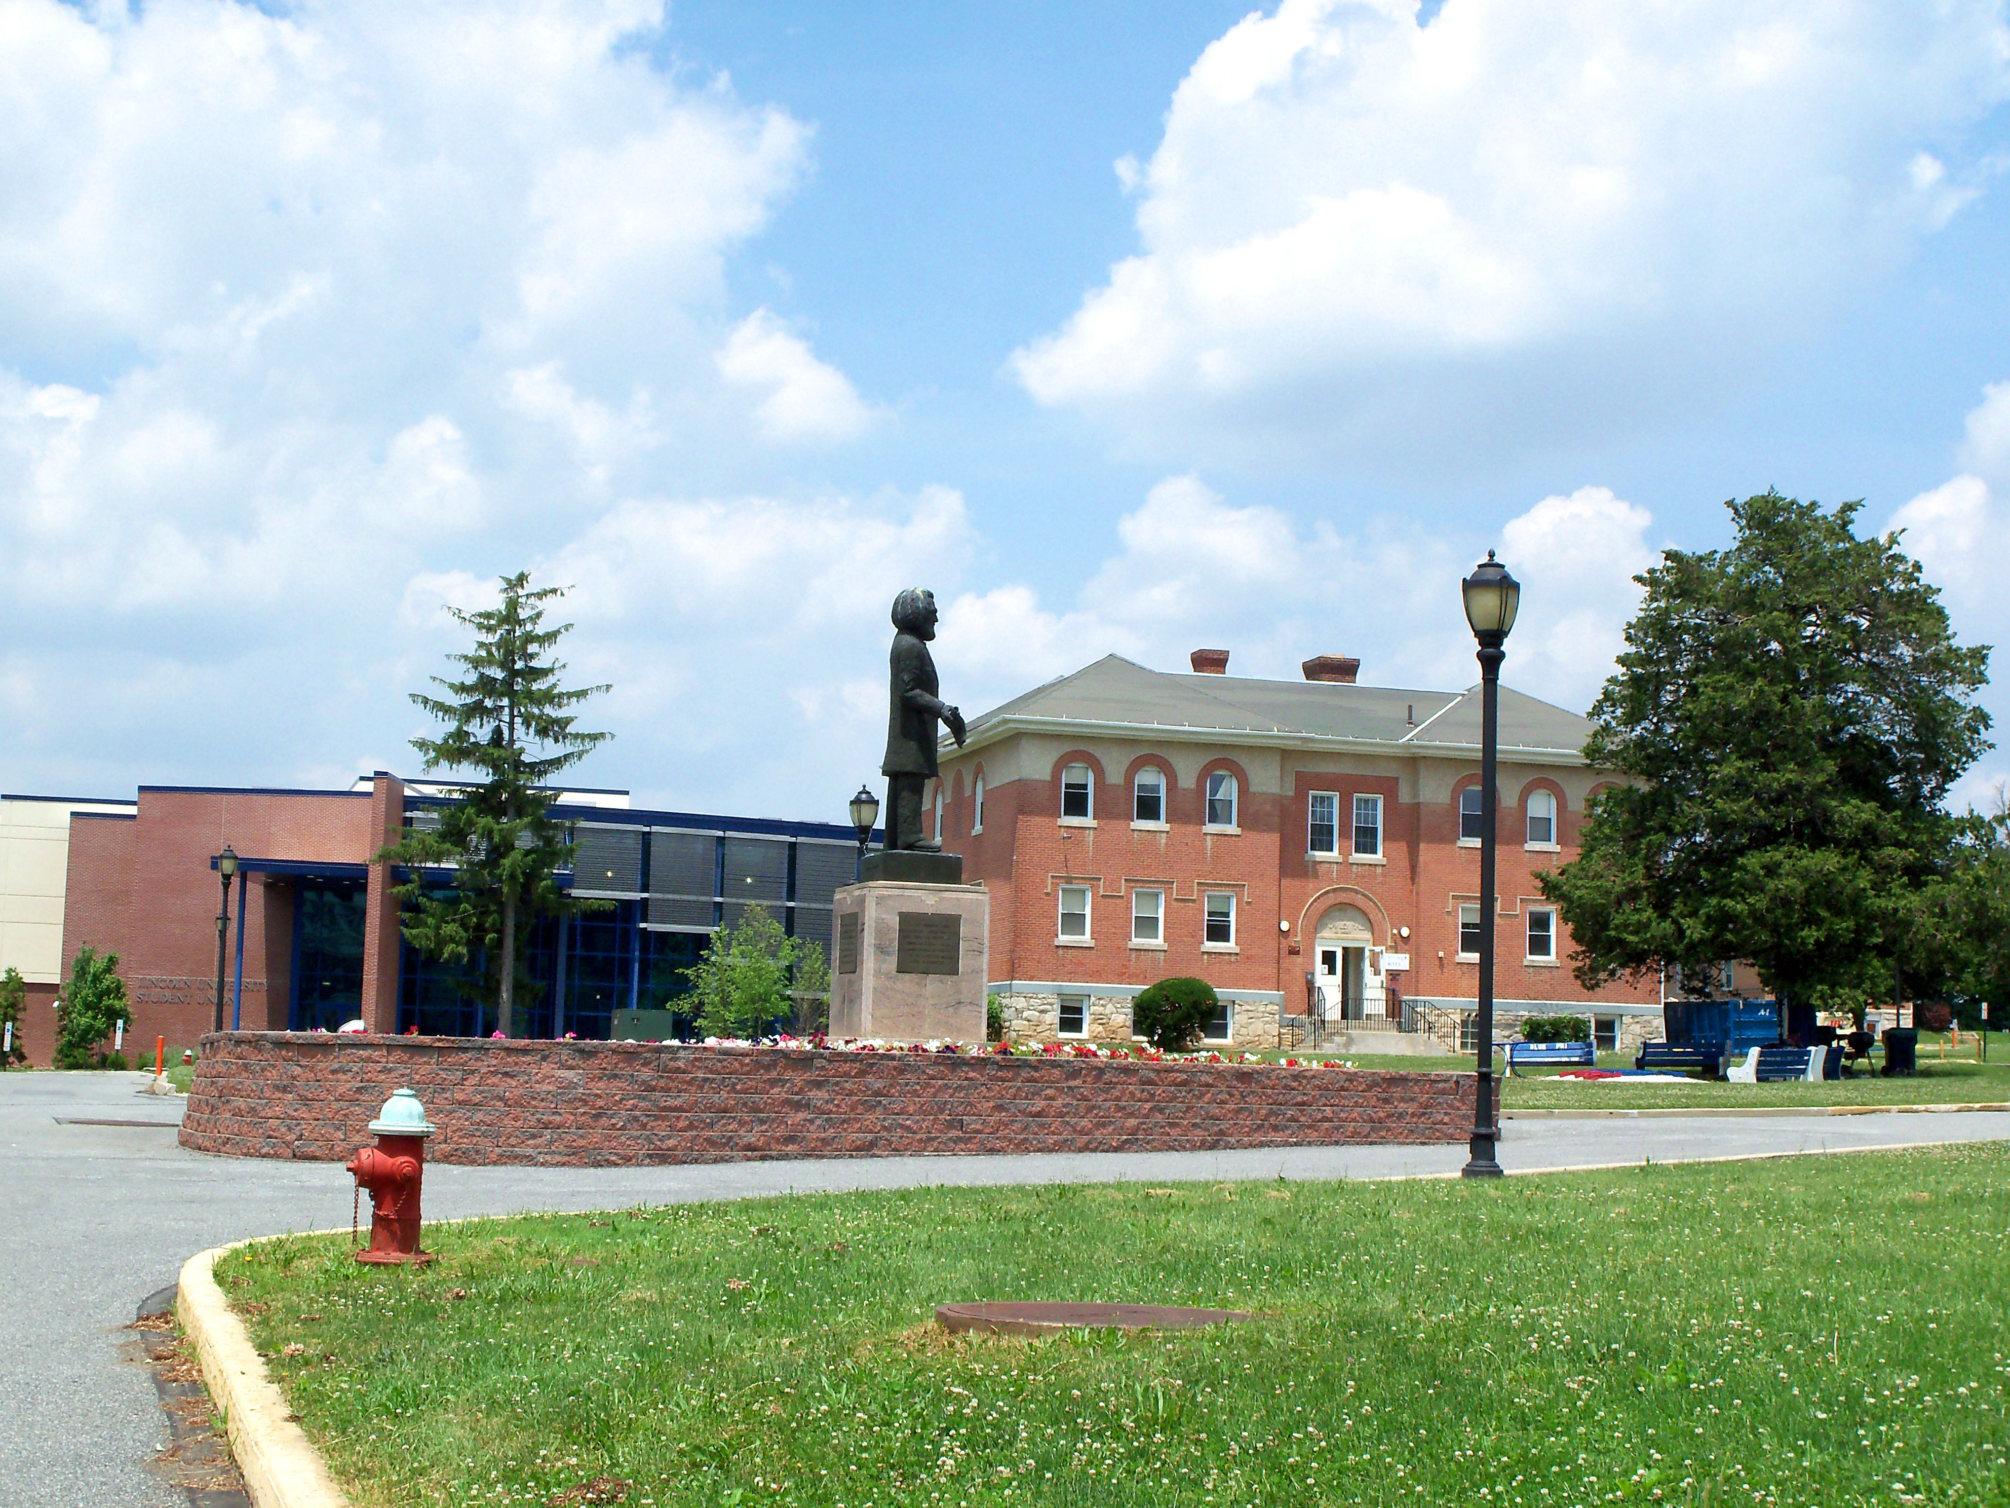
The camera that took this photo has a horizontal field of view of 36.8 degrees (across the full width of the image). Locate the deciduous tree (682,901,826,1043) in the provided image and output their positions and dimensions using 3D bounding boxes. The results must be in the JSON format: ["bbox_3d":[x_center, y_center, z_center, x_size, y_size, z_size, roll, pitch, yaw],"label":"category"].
[{"bbox_3d":[-4.134,4.012,49.841,2.350,3.080,2.350,2,-6,0],"label":"deciduous tree"}]

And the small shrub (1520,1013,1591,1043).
[{"bbox_3d":[16.017,8.146,87.994,2.060,1.150,1.500,3,-6,-16],"label":"small shrub"}]

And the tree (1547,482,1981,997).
[{"bbox_3d":[17.193,0.616,68.373,9.600,13.361,9.400,2,-6,0],"label":"tree"}]

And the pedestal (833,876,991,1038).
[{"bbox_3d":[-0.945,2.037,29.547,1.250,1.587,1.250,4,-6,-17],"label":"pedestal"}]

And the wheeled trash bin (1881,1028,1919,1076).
[{"bbox_3d":[19.473,6.493,65.746,0.760,1.083,0.620,2,-6,-3],"label":"wheeled trash bin"}]

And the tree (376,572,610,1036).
[{"bbox_3d":[-9.844,1.322,58.152,4.350,9.826,4.350,2,-6,0],"label":"tree"}]

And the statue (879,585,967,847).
[{"bbox_3d":[-0.774,-0.331,28.900,0.760,2.470,0.780,3,-6,-16],"label":"statue"}]

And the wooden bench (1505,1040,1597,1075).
[{"bbox_3d":[11.712,6.543,64.710,1.900,0.764,0.650,1,-6,8],"label":"wooden bench"}]

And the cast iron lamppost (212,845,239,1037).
[{"bbox_3d":[-15.903,4.062,61.500,0.410,4.400,0.410,3,-6,-16],"label":"cast iron lamppost"}]

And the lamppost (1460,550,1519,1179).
[{"bbox_3d":[3.521,0.783,22.052,0.410,4.598,0.410,2,-6,0],"label":"lamppost"}]

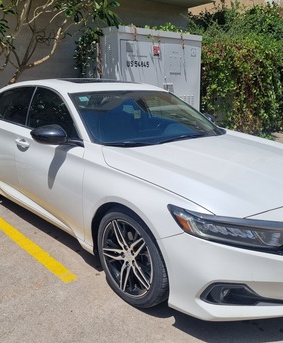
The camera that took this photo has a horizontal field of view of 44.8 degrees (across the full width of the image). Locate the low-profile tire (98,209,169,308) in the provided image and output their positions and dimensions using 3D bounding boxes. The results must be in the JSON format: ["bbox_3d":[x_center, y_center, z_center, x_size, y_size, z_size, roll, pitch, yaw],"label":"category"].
[{"bbox_3d":[-0.024,0.537,2.234,0.235,0.670,0.670,-10,18,-41],"label":"low-profile tire"}]

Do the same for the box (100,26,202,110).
[{"bbox_3d":[0.294,-1.954,8.132,2.570,2.420,0.720,-12,18,-39],"label":"box"}]

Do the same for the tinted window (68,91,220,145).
[{"bbox_3d":[0.106,-0.518,3.088,1.470,0.160,0.820,-10,48,-41],"label":"tinted window"}]

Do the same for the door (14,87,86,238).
[{"bbox_3d":[-0.720,-0.162,2.915,0.310,1.120,1.260,-10,18,-41],"label":"door"}]

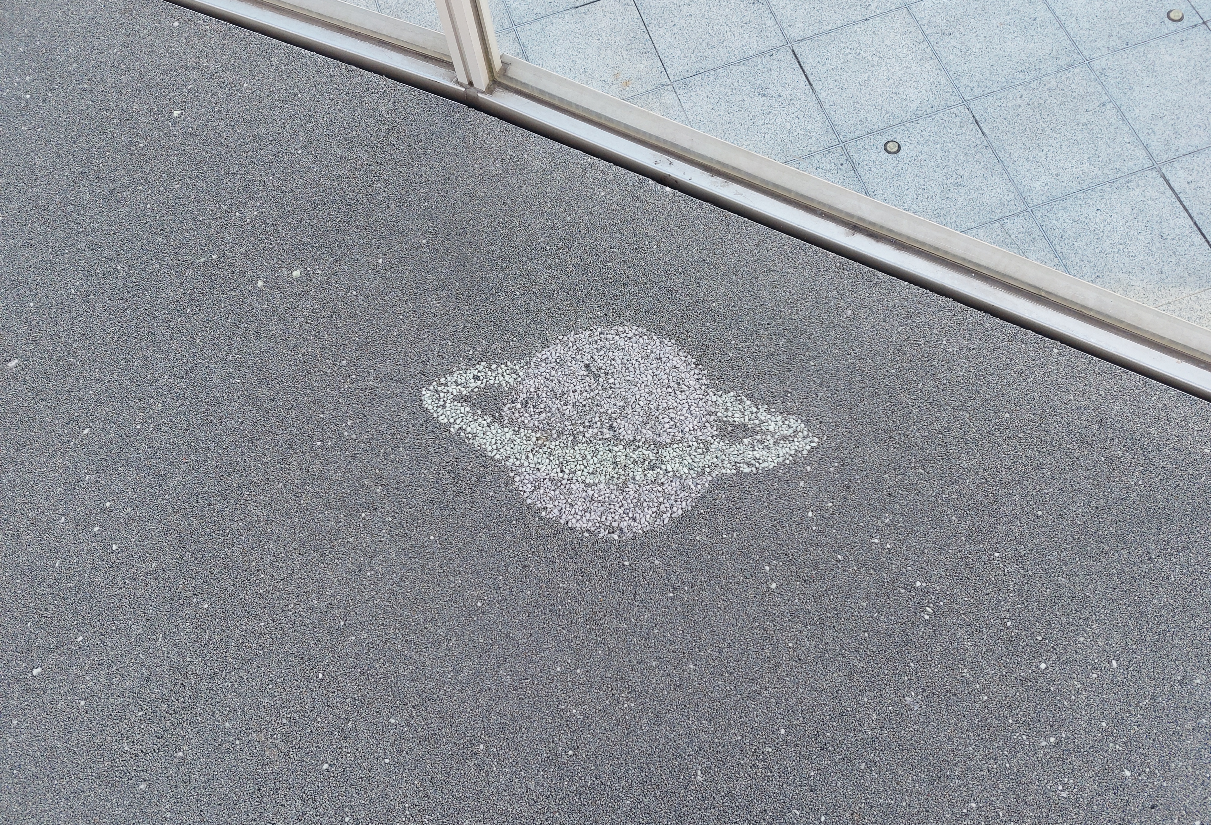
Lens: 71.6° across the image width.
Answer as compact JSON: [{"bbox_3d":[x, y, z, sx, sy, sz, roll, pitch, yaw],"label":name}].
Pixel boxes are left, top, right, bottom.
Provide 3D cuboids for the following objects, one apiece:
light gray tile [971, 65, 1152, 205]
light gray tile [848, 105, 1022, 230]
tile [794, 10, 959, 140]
[{"bbox_3d":[1.010,-0.619,1.878,0.298,0.015,0.298,-19,71,-3],"label":"light gray tile"},{"bbox_3d":[0.727,-0.520,1.864,0.298,0.015,0.298,-19,71,-3],"label":"light gray tile"},{"bbox_3d":[0.629,-0.788,1.959,0.298,0.015,0.298,-19,71,-3],"label":"tile"}]

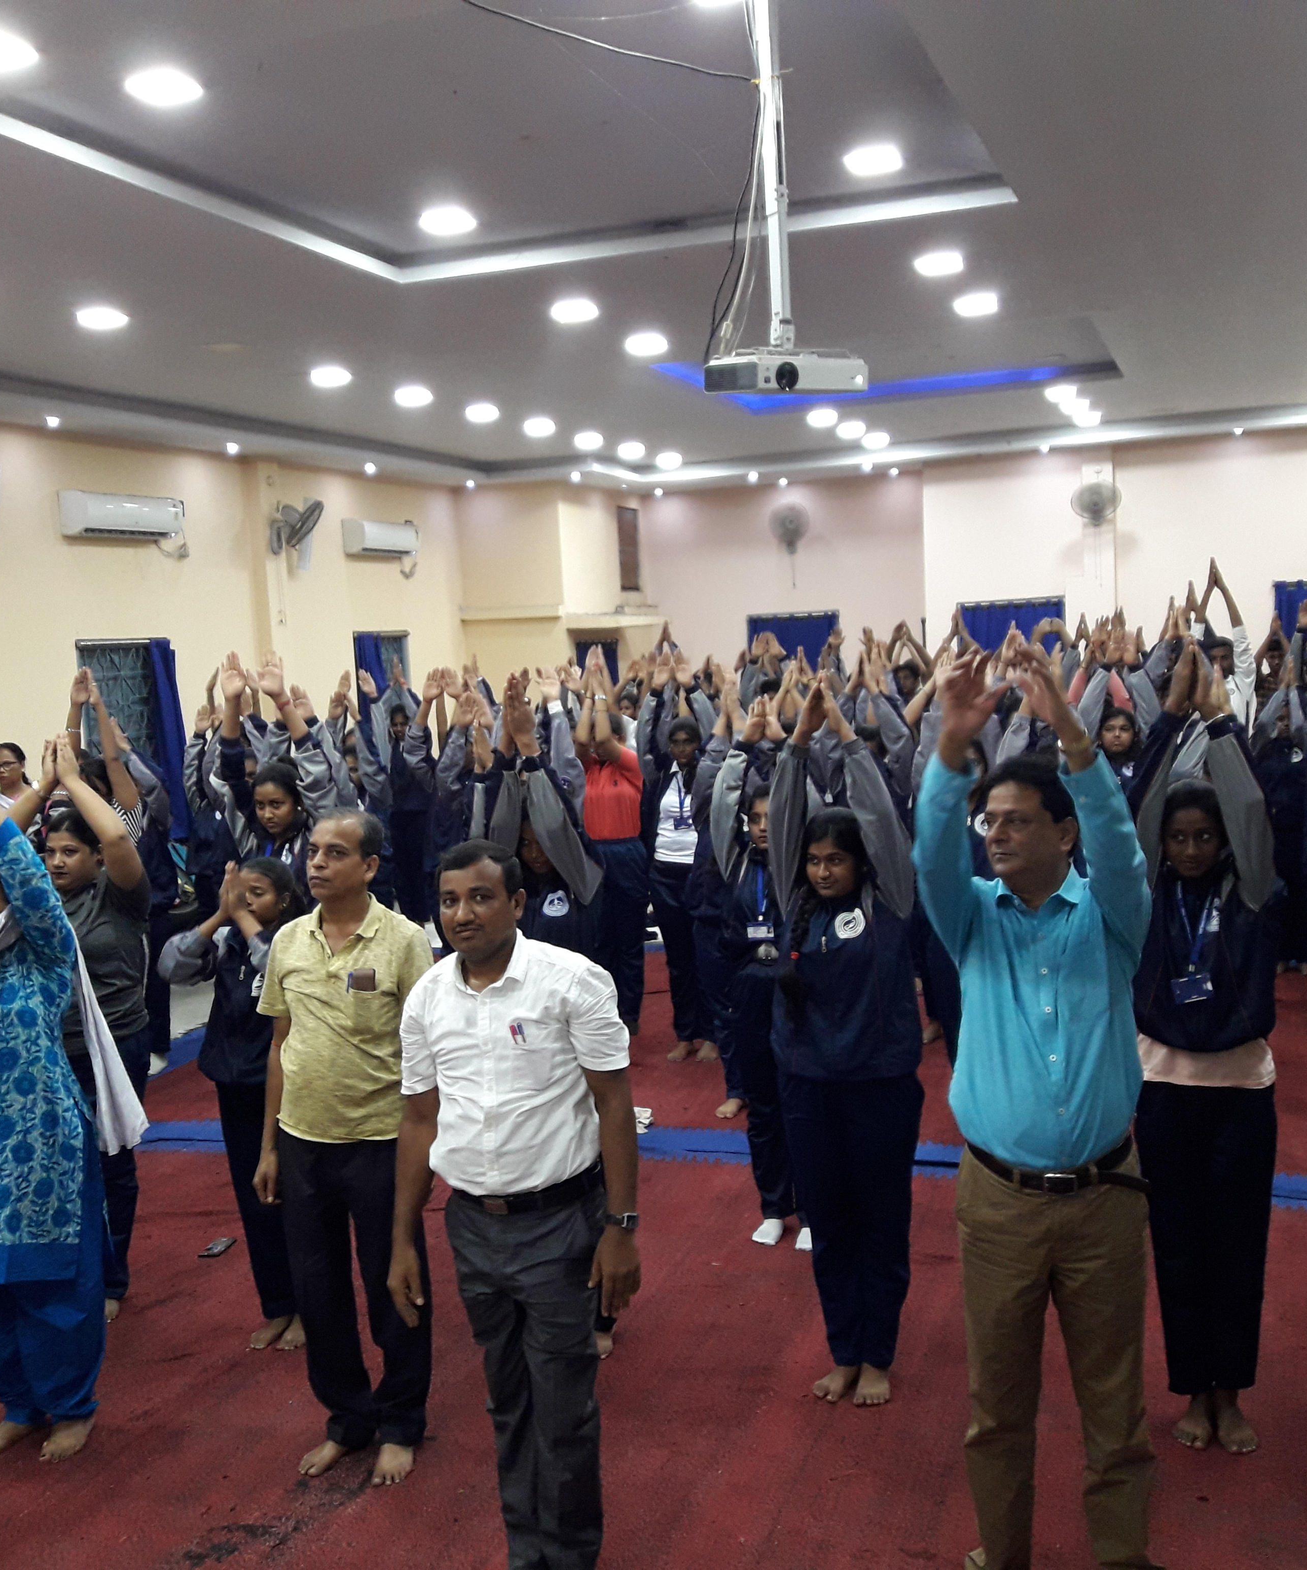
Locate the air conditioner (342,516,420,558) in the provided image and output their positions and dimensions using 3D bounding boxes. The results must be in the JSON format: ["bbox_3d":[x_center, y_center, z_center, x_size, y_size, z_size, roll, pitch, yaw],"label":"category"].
[{"bbox_3d":[-2.399,-2.188,15.058,0.220,0.300,1.020,-1,5,20],"label":"air conditioner"}]

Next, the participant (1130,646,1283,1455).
[{"bbox_3d":[1.321,0.642,4.079,0.430,1.910,0.360,-2,5,18],"label":"participant"}]

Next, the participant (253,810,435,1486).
[{"bbox_3d":[-0.772,0.878,4.242,0.480,1.640,0.320,-2,5,17],"label":"participant"}]

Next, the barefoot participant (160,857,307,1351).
[{"bbox_3d":[-1.220,0.932,5.050,0.480,1.440,0.380,-1,5,23],"label":"barefoot participant"}]

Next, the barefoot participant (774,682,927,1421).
[{"bbox_3d":[0.482,0.669,4.421,0.420,1.860,0.330,-1,5,22],"label":"barefoot participant"}]

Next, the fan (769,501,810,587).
[{"bbox_3d":[1.400,-2.489,17.470,0.430,0.840,0.380,-3,5,7],"label":"fan"}]

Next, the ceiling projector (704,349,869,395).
[{"bbox_3d":[0.327,-1.010,4.158,0.320,0.095,0.245,-7,12,-29],"label":"ceiling projector"}]

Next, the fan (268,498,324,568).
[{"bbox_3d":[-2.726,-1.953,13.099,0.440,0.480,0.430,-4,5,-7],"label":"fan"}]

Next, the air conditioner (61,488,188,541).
[{"bbox_3d":[-3.498,-1.772,11.168,0.200,0.280,0.980,-2,5,20],"label":"air conditioner"}]

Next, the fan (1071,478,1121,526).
[{"bbox_3d":[4.046,-2.583,15.458,0.460,0.430,0.420,-2,5,18],"label":"fan"}]

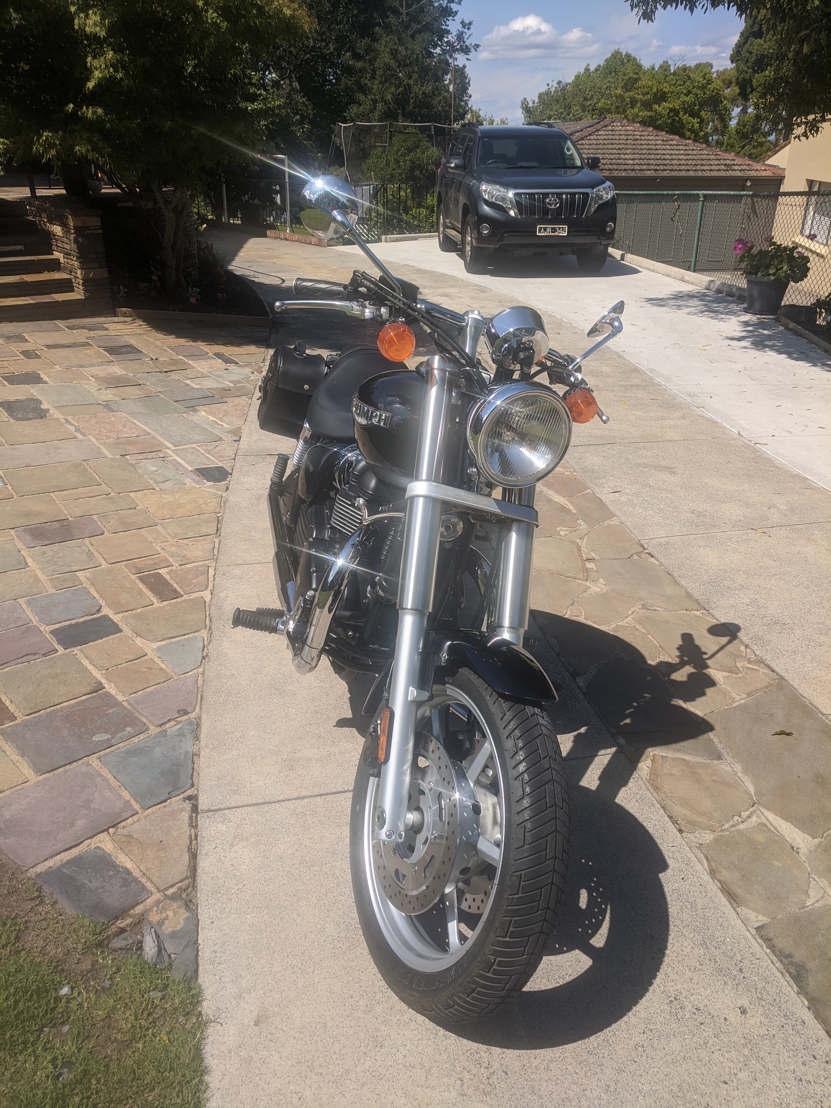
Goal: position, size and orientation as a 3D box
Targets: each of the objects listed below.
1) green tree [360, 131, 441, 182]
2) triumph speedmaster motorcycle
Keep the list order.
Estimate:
[{"bbox_3d":[-0.408,-11.455,24.500,2.400,2.300,2.300,1,25,0],"label":"green tree"},{"bbox_3d":[-0.006,-0.190,2.168,0.900,1.340,2.360,3,23,-14],"label":"triumph speedmaster motorcycle"}]

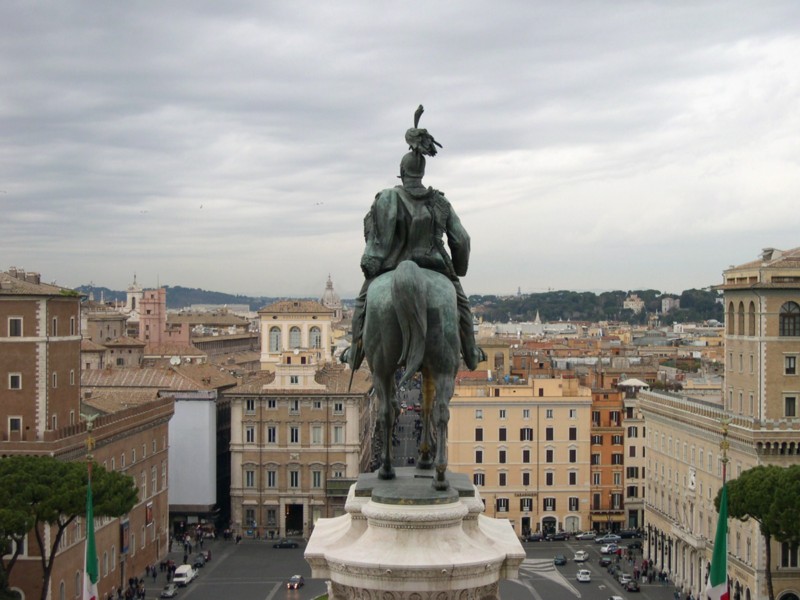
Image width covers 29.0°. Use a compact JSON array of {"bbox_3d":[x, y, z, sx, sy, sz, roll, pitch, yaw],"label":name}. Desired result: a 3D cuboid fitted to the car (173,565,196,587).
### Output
[{"bbox_3d":[-33.175,42.288,237.497,1.950,2.200,5.000,0,0,4],"label":"car"}]

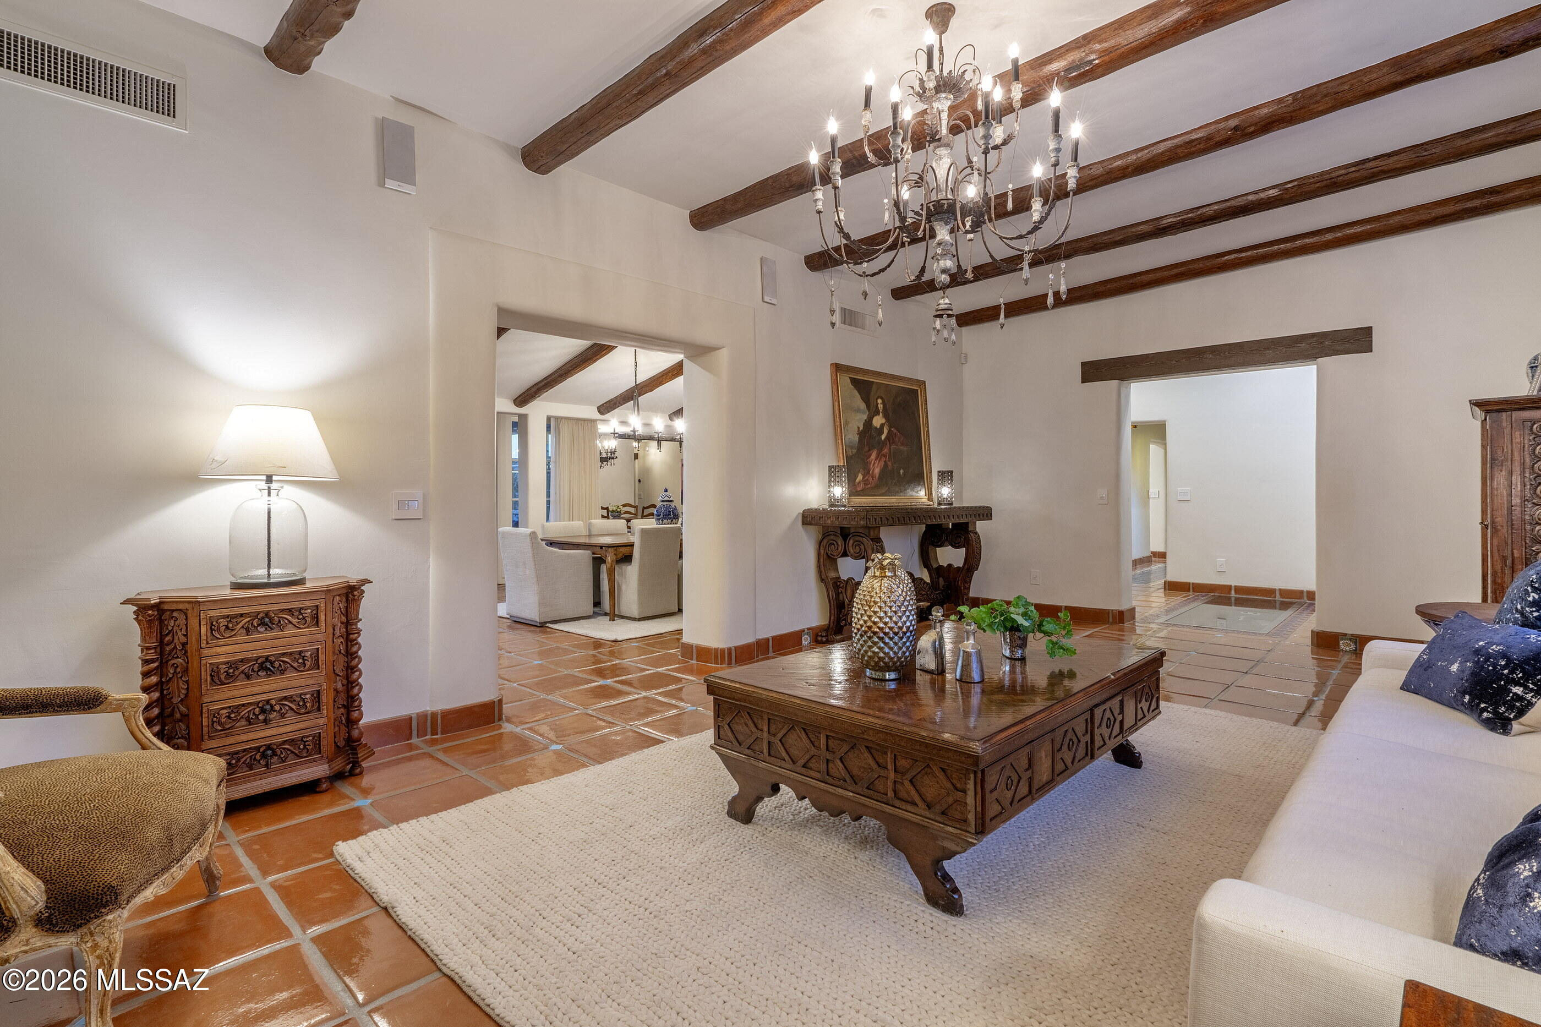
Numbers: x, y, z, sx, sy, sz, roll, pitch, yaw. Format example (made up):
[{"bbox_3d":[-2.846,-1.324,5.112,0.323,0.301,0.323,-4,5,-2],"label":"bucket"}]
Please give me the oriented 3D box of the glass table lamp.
[{"bbox_3d":[-1.970,-0.060,2.860,0.454,0.704,0.454,1,2,43],"label":"glass table lamp"}]

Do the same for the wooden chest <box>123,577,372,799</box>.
[{"bbox_3d":[-1.999,0.694,2.834,0.414,0.801,0.799,1,2,43],"label":"wooden chest"}]

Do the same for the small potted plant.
[{"bbox_3d":[1.024,0.472,3.058,0.460,0.265,0.340,1,2,43],"label":"small potted plant"}]

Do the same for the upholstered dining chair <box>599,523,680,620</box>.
[{"bbox_3d":[-1.288,0.575,7.276,0.600,0.905,0.550,1,2,38],"label":"upholstered dining chair"}]

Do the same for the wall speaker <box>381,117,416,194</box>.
[{"bbox_3d":[-1.778,-1.701,3.481,0.060,0.325,0.140,1,2,43],"label":"wall speaker"}]

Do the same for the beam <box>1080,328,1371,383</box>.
[{"bbox_3d":[3.616,-1.258,5.953,2.035,0.186,0.190,1,2,43],"label":"beam"}]

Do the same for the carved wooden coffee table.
[{"bbox_3d":[0.731,0.860,2.939,1.120,0.500,1.640,1,2,43],"label":"carved wooden coffee table"}]

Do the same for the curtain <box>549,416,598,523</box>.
[{"bbox_3d":[-2.780,-0.218,10.412,0.138,2.277,0.770,1,2,43],"label":"curtain"}]

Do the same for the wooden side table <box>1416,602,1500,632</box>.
[{"bbox_3d":[3.211,0.772,2.975,0.860,0.685,0.860,1,2,43],"label":"wooden side table"}]

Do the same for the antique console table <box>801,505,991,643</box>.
[{"bbox_3d":[1.121,0.472,6.042,0.592,1.060,1.926,1,2,43],"label":"antique console table"}]

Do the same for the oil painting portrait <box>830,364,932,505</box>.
[{"bbox_3d":[1.044,-0.653,6.493,0.055,1.180,1.380,-6,-3,43],"label":"oil painting portrait"}]

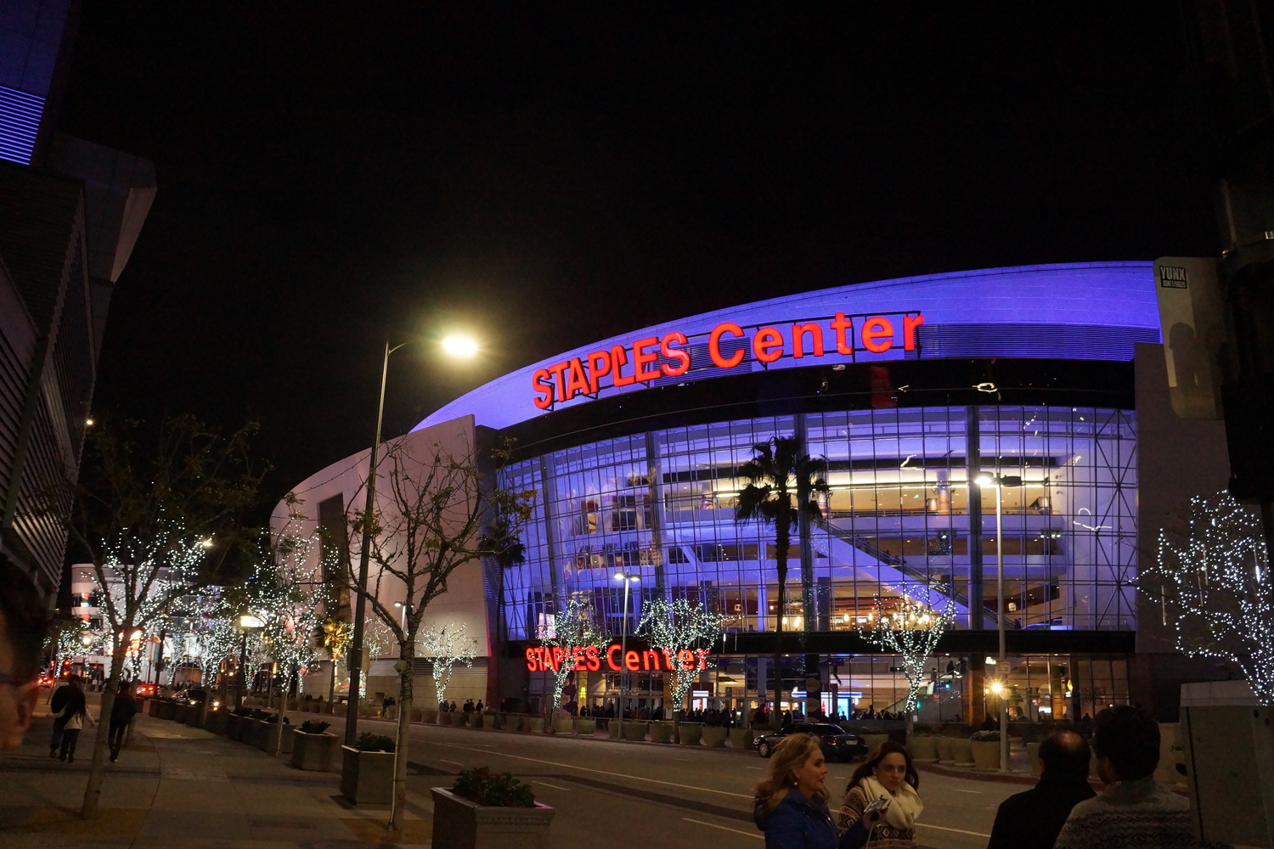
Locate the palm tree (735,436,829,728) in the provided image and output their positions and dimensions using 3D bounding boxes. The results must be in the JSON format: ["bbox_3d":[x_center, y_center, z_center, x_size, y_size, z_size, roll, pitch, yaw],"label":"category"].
[{"bbox_3d":[7.302,8.137,48.835,4.400,15.500,4.400,0,-16,8],"label":"palm tree"}]

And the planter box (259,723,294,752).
[{"bbox_3d":[-10.285,8.939,27.311,0.740,0.780,1.450,11,-18,-28],"label":"planter box"}]

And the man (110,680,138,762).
[{"bbox_3d":[-11.520,6.604,21.335,0.500,1.700,0.450,10,-18,-26],"label":"man"}]

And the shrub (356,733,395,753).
[{"bbox_3d":[-4.392,5.343,16.034,0.600,0.350,0.800,9,-18,-24],"label":"shrub"}]

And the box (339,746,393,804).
[{"bbox_3d":[-4.488,5.846,15.976,0.700,0.780,1.620,10,-17,-24],"label":"box"}]

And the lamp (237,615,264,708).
[{"bbox_3d":[-14.503,9.211,35.416,0.800,4.190,0.750,2,-16,0],"label":"lamp"}]

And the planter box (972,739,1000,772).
[{"bbox_3d":[11.480,10.796,31.177,1.240,0.930,1.240,-4,-17,19],"label":"planter box"}]

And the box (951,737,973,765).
[{"bbox_3d":[12.064,12.086,35.316,1.000,0.870,1.000,-3,-17,18],"label":"box"}]

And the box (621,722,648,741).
[{"bbox_3d":[-0.006,13.829,43.058,1.020,0.800,1.020,2,-16,1],"label":"box"}]

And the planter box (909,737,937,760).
[{"bbox_3d":[11.994,13.508,39.986,1.240,0.930,1.240,-3,-17,16],"label":"planter box"}]

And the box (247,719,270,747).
[{"bbox_3d":[-11.742,9.584,29.799,0.740,0.780,1.450,12,-19,-31],"label":"box"}]

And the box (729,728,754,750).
[{"bbox_3d":[5.205,15.629,47.434,1.220,0.910,1.220,0,-16,6],"label":"box"}]

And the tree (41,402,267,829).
[{"bbox_3d":[-6.913,2.596,13.528,2.750,5.400,2.750,10,-18,-26],"label":"tree"}]

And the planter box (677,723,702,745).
[{"bbox_3d":[2.296,13.312,40.985,1.000,0.840,1.000,1,-16,4],"label":"planter box"}]

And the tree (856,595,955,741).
[{"bbox_3d":[11.315,10.460,40.152,3.900,6.750,3.900,-2,-17,15],"label":"tree"}]

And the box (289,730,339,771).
[{"bbox_3d":[-7.346,7.437,21.800,0.740,0.780,1.450,10,-18,-26],"label":"box"}]

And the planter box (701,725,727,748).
[{"bbox_3d":[3.259,12.998,39.744,1.000,0.840,1.000,1,-16,5],"label":"planter box"}]

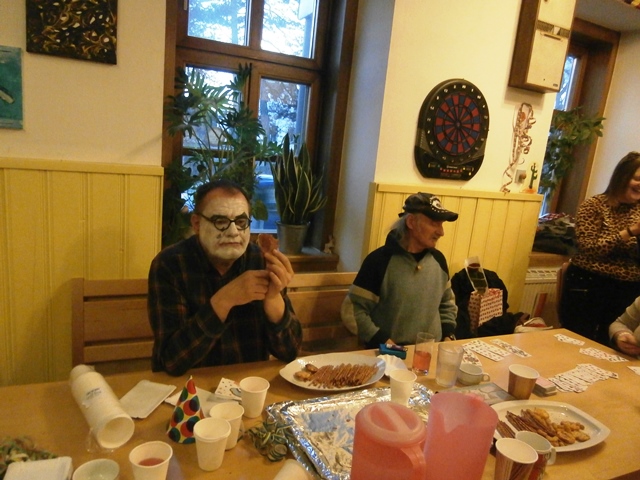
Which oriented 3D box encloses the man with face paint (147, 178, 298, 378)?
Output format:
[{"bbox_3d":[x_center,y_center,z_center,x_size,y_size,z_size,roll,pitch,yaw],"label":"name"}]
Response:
[{"bbox_3d":[-0.316,0.447,1.486,0.550,1.260,0.720,0,12,-24],"label":"man with face paint"}]

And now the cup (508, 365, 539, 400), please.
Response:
[{"bbox_3d":[0.588,0.423,1.296,0.082,0.081,0.082,5,11,-1],"label":"cup"}]

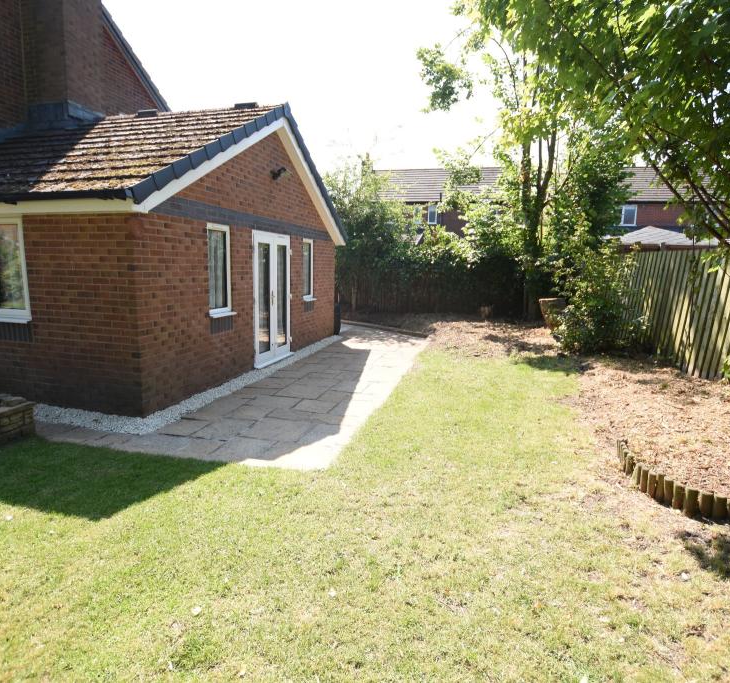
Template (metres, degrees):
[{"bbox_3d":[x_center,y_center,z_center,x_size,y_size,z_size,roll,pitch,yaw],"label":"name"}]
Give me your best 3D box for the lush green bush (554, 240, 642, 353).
[{"bbox_3d":[4.872,-0.971,9.052,1.800,2.200,1.600,1,10,0],"label":"lush green bush"}]

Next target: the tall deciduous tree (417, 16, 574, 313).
[{"bbox_3d":[3.864,-5.367,13.657,4.800,9.200,4.500,1,10,0],"label":"tall deciduous tree"}]

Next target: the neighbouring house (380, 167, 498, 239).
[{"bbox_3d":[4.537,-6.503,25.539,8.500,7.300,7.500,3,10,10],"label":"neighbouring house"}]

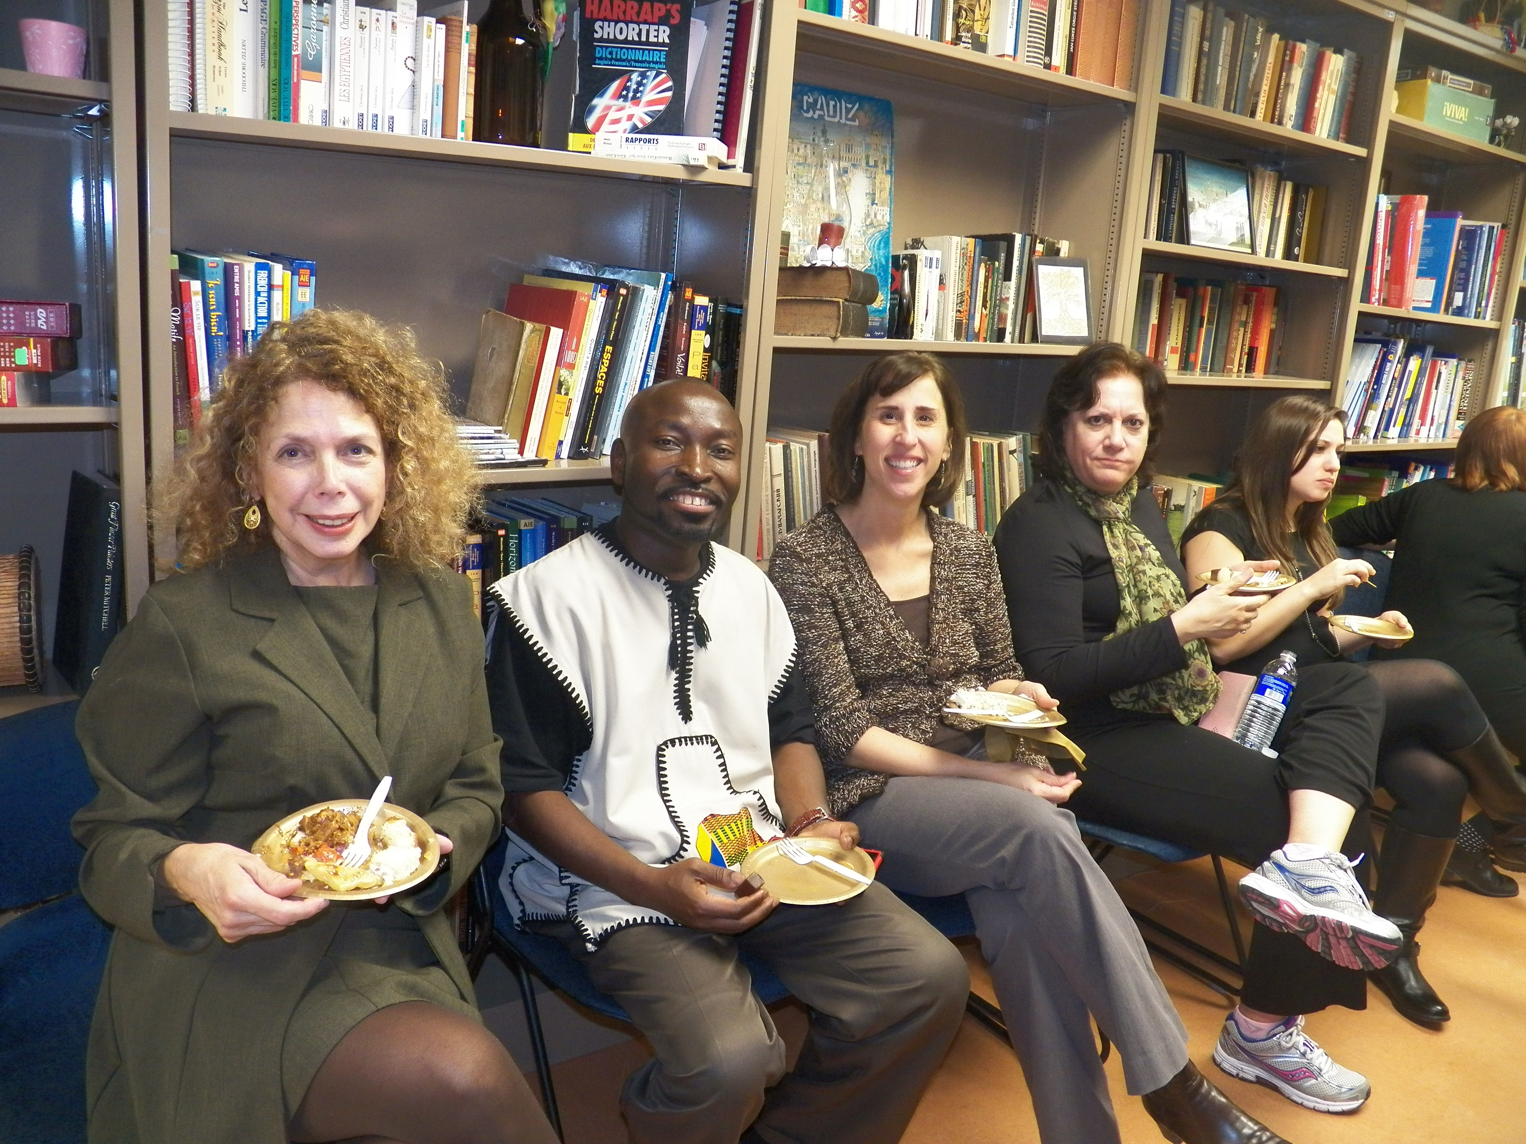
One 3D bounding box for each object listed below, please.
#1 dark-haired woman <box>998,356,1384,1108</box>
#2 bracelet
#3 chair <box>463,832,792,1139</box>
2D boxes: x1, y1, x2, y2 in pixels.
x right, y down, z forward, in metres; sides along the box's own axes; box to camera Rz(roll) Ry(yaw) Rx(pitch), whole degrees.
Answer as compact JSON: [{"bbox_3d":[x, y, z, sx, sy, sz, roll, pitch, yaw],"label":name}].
[{"bbox_3d":[0.783,0.298,2.162,0.750,1.340,0.700,16,17,39],"label":"dark-haired woman"},{"bbox_3d":[0.063,0.330,1.600,0.068,0.060,0.020,-18,50,-21],"label":"bracelet"},{"bbox_3d":[-0.148,0.557,1.899,0.490,0.820,0.530,-5,16,-34],"label":"chair"}]

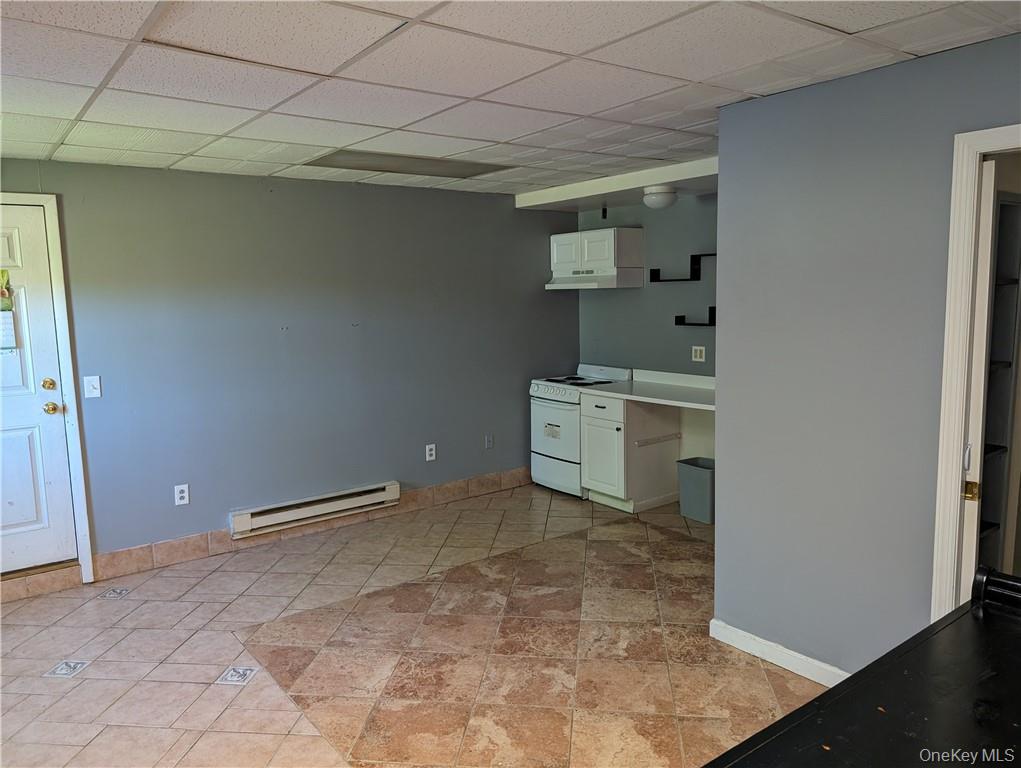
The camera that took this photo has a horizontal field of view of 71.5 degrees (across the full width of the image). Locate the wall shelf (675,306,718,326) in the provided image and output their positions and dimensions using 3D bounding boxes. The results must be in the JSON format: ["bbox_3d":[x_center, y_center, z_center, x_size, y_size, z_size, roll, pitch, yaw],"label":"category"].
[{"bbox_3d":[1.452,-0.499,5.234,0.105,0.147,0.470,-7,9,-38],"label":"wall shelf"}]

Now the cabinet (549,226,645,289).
[{"bbox_3d":[0.669,-1.023,5.862,0.455,0.480,0.750,-7,9,-38],"label":"cabinet"}]

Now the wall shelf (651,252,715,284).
[{"bbox_3d":[1.350,-0.866,5.306,0.105,0.192,0.660,-7,9,-38],"label":"wall shelf"}]

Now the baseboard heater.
[{"bbox_3d":[-1.350,0.879,5.037,1.215,0.168,0.068,-6,9,-35],"label":"baseboard heater"}]

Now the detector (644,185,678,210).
[{"bbox_3d":[1.046,-1.288,4.932,0.250,0.138,0.250,-1,7,0],"label":"detector"}]

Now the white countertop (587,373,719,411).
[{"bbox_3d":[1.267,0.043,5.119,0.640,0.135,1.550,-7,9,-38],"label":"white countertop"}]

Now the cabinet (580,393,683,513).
[{"bbox_3d":[0.958,0.497,5.607,0.610,0.876,0.457,-7,9,-38],"label":"cabinet"}]

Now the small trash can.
[{"bbox_3d":[1.418,0.778,5.184,0.250,0.405,0.320,-7,9,-38],"label":"small trash can"}]

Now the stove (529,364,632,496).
[{"bbox_3d":[0.609,0.387,6.005,0.635,1.010,0.610,-7,9,-38],"label":"stove"}]

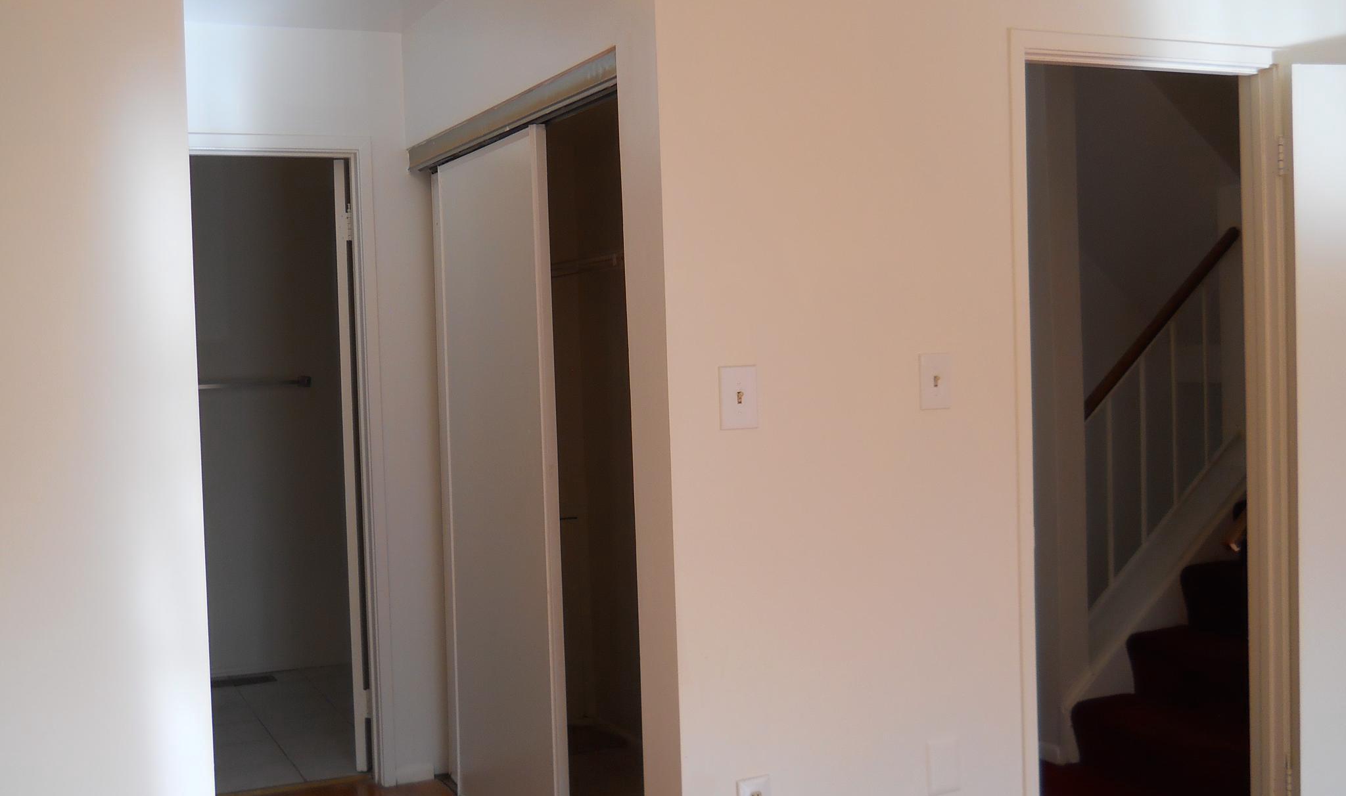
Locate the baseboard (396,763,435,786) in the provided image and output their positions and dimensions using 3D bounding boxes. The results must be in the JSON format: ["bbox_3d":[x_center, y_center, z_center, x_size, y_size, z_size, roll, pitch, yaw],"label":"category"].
[{"bbox_3d":[-0.828,1.206,4.630,0.121,0.060,0.014,-3,3,-26],"label":"baseboard"}]

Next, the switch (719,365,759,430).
[{"bbox_3d":[0.141,-0.001,3.000,0.084,0.128,0.014,-3,3,-26],"label":"switch"}]

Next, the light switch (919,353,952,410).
[{"bbox_3d":[0.593,-0.037,3.215,0.080,0.122,0.014,-3,3,-26],"label":"light switch"}]

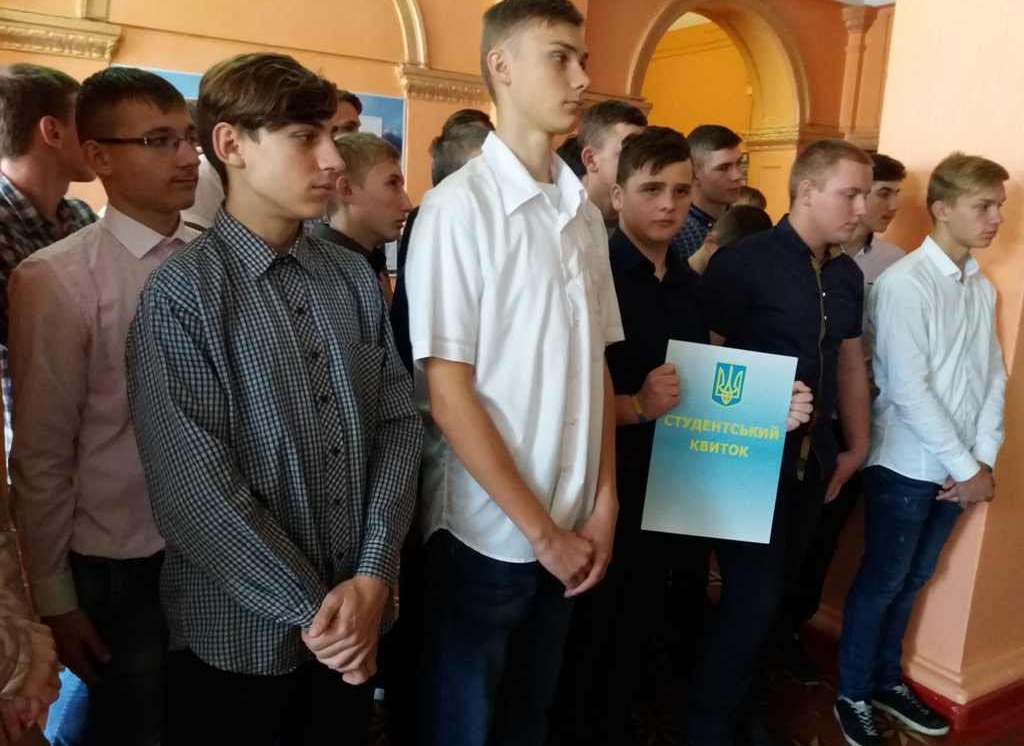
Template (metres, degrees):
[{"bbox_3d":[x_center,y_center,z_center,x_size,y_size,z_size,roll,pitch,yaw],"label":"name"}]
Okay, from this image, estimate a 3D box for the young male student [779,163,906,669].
[{"bbox_3d":[1.080,0.190,2.730,0.480,1.740,0.320,-5,13,-33],"label":"young male student"}]

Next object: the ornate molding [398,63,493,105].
[{"bbox_3d":[-0.399,-1.876,5.442,0.740,0.220,0.180,-5,13,-34],"label":"ornate molding"}]

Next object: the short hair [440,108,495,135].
[{"bbox_3d":[-0.143,-0.790,2.720,0.195,0.145,0.165,8,12,27],"label":"short hair"}]

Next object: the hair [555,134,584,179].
[{"bbox_3d":[0.249,-0.762,2.930,0.210,0.190,0.170,8,12,27],"label":"hair"}]

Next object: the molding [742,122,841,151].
[{"bbox_3d":[2.647,-2.228,7.892,0.620,0.240,0.680,-5,13,-34],"label":"molding"}]

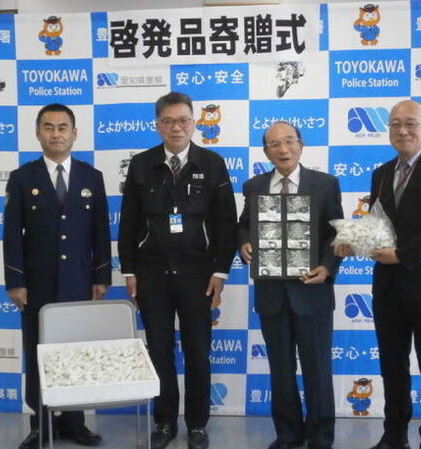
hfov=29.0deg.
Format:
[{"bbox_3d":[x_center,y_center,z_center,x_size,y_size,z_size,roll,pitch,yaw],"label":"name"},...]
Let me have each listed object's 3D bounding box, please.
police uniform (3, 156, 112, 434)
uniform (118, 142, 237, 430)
[{"bbox_3d":[-0.768,0.358,4.071,0.543,1.393,0.306,-1,5,-14],"label":"police uniform"},{"bbox_3d":[-0.162,0.311,3.992,0.593,1.423,0.306,0,5,0],"label":"uniform"}]

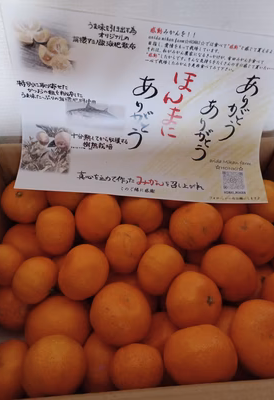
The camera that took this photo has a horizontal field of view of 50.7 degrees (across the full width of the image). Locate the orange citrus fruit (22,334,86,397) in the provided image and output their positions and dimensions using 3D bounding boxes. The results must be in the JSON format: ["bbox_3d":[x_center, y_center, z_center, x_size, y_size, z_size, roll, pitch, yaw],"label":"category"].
[{"bbox_3d":[-0.079,0.158,0.276,0.061,0.056,0.061,-2,51,-4],"label":"orange citrus fruit"}]

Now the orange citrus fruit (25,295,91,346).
[{"bbox_3d":[-0.089,0.140,0.328,0.072,0.064,0.072,-2,51,-4],"label":"orange citrus fruit"}]

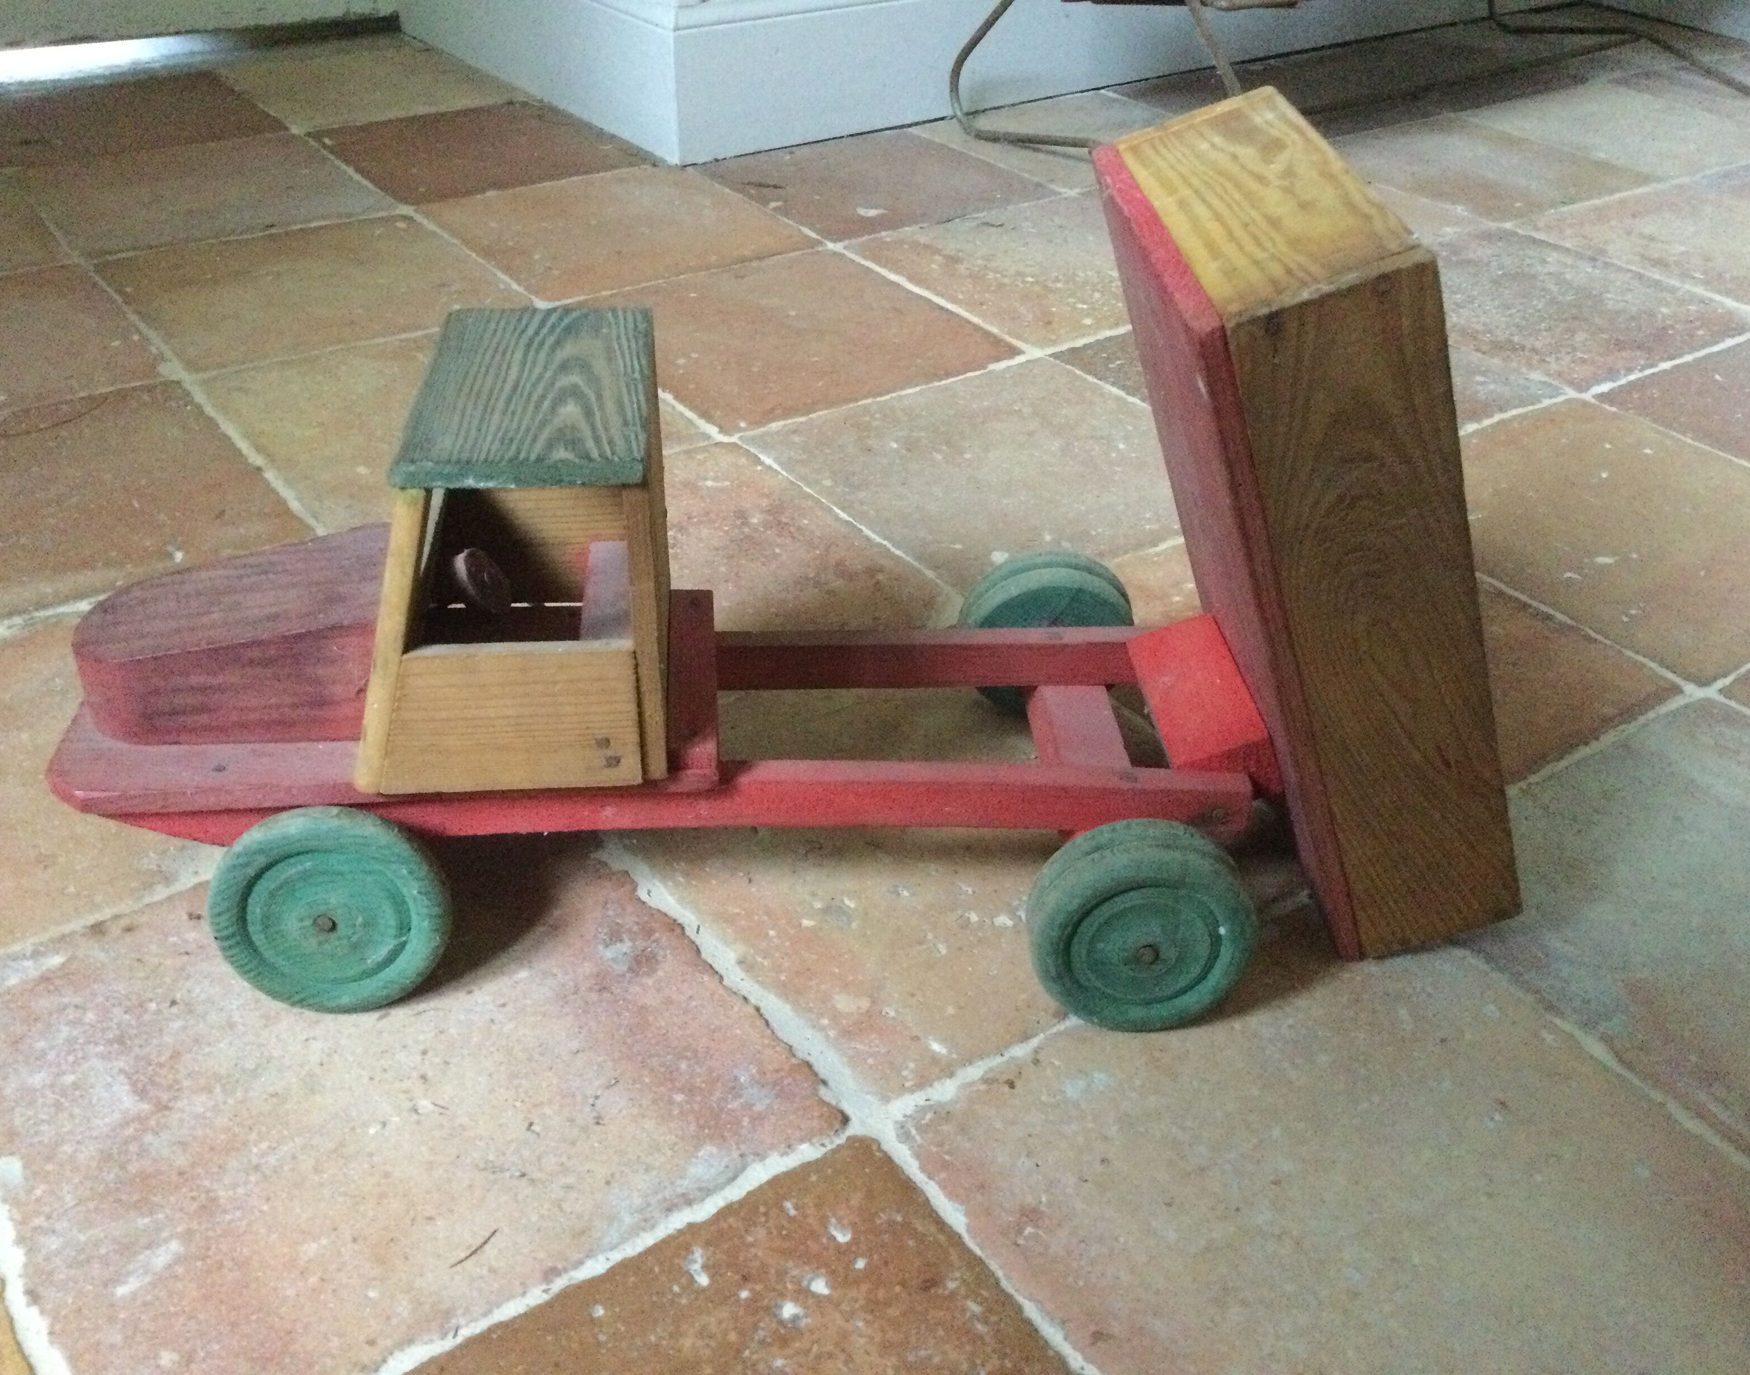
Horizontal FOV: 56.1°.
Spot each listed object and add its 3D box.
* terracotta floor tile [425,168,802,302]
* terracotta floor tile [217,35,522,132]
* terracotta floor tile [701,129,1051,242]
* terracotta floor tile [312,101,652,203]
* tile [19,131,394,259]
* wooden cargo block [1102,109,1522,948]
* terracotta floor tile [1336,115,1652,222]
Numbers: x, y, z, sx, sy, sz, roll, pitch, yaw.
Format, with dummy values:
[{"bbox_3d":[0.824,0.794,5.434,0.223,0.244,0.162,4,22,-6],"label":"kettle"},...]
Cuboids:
[{"bbox_3d":[-0.176,-0.308,1.130,0.206,0.018,0.206,-20,40,-30],"label":"terracotta floor tile"},{"bbox_3d":[-0.426,-0.510,1.420,0.206,0.018,0.206,-20,40,-30],"label":"terracotta floor tile"},{"bbox_3d":[-0.001,-0.374,1.238,0.206,0.018,0.206,-20,40,-30],"label":"terracotta floor tile"},{"bbox_3d":[-0.301,-0.409,1.276,0.206,0.018,0.206,-20,40,-30],"label":"terracotta floor tile"},{"bbox_3d":[-0.477,-0.344,1.170,0.206,0.018,0.206,-20,40,-30],"label":"tile"},{"bbox_3d":[0.139,-0.052,0.529,0.056,0.226,0.157,-17,34,6],"label":"wooden cargo block"},{"bbox_3d":[0.474,-0.406,1.307,0.206,0.018,0.206,-20,40,-30],"label":"terracotta floor tile"}]

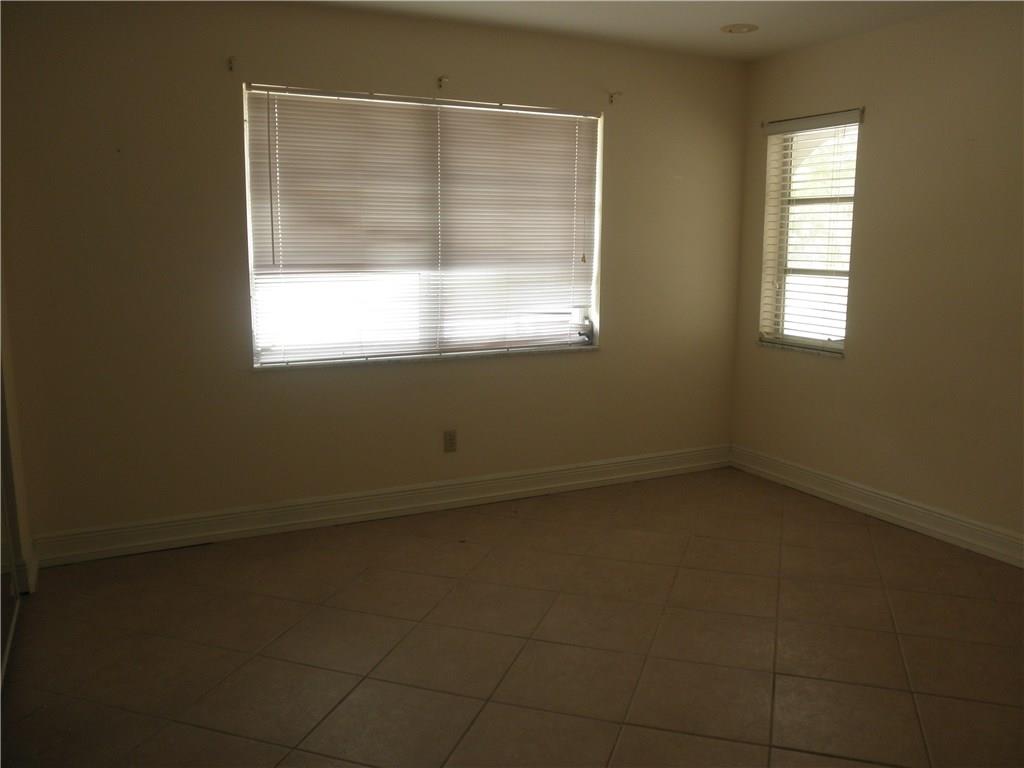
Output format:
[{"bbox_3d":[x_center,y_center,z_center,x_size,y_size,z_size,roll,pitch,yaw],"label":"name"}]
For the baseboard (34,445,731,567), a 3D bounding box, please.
[{"bbox_3d":[-0.339,0.582,4.319,3.784,0.147,0.020,-5,10,-26],"label":"baseboard"}]

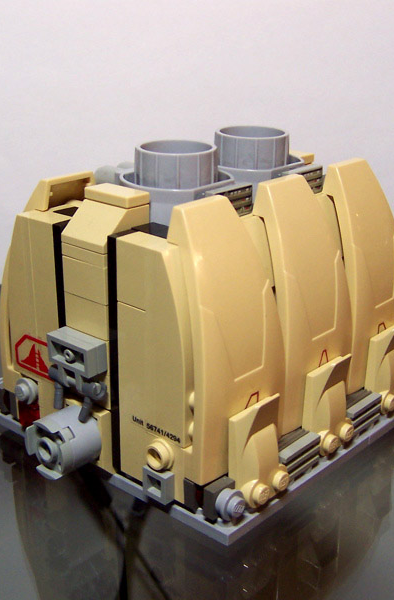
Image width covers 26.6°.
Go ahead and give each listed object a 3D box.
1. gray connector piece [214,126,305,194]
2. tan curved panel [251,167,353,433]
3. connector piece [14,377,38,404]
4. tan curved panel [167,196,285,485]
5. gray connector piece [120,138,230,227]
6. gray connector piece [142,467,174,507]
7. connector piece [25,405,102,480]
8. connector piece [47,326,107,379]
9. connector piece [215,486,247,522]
[{"bbox_3d":[0.015,-0.041,0.247,0.032,0.017,0.032,18,27,38],"label":"gray connector piece"},{"bbox_3d":[0.028,0.001,0.228,0.018,0.066,0.032,18,27,38],"label":"tan curved panel"},{"bbox_3d":[-0.049,0.026,0.241,0.008,0.008,0.005,18,27,38],"label":"connector piece"},{"bbox_3d":[0.007,0.009,0.205,0.018,0.066,0.032,18,27,38],"label":"tan curved panel"},{"bbox_3d":[-0.006,-0.032,0.225,0.032,0.017,0.032,1,21,0],"label":"gray connector piece"},{"bbox_3d":[-0.010,0.047,0.212,0.008,0.008,0.003,18,27,38],"label":"gray connector piece"},{"bbox_3d":[-0.034,0.037,0.217,0.016,0.016,0.012,18,27,38],"label":"connector piece"},{"bbox_3d":[-0.031,0.013,0.214,0.016,0.008,0.006,18,27,38],"label":"connector piece"},{"bbox_3d":[0.009,0.050,0.201,0.005,0.008,0.008,18,27,38],"label":"connector piece"}]

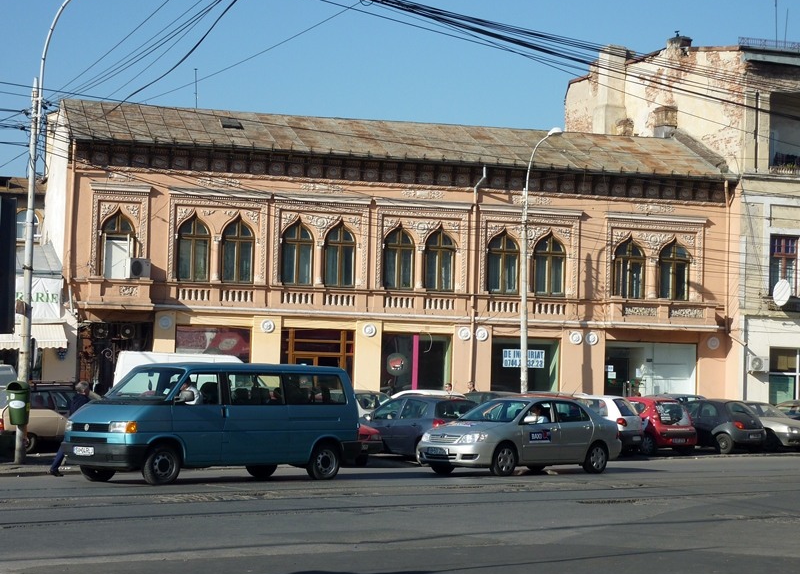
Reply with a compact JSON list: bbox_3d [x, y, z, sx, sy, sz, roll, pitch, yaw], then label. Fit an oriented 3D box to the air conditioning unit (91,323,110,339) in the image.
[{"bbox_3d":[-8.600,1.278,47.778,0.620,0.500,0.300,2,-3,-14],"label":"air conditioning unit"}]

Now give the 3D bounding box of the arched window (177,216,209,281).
[{"bbox_3d":[-6.052,-1.123,48.534,0.892,1.898,0.250,2,-3,-14],"label":"arched window"}]

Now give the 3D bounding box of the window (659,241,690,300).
[{"bbox_3d":[8.609,-0.517,52.187,1.039,1.792,0.250,2,-3,-14],"label":"window"}]

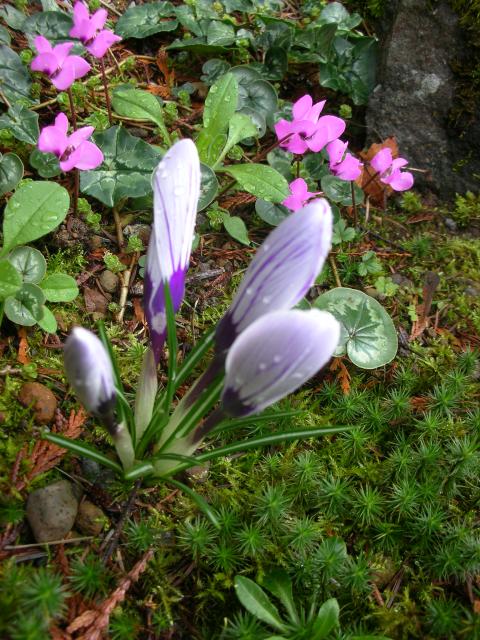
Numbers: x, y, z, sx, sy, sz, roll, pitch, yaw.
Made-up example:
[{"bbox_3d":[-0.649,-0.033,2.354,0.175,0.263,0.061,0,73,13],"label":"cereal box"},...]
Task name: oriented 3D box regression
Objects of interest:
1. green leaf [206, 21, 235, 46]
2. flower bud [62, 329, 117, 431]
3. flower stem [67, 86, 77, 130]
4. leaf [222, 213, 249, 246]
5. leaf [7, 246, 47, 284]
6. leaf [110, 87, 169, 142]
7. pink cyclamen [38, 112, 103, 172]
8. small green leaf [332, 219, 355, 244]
[{"bbox_3d":[-0.014,-0.206,0.467,0.017,0.006,0.015,44,84,5],"label":"green leaf"},{"bbox_3d":[-0.047,0.020,0.206,0.014,0.041,0.014,-3,39,3],"label":"flower bud"},{"bbox_3d":[-0.112,-0.141,0.429,0.004,0.033,0.004,-13,51,-10],"label":"flower stem"},{"bbox_3d":[-0.002,-0.049,0.348,0.011,0.005,0.023,-35,77,-9],"label":"leaf"},{"bbox_3d":[-0.111,-0.029,0.338,0.019,0.005,0.018,1,72,-10],"label":"leaf"},{"bbox_3d":[-0.057,-0.117,0.372,0.019,0.006,0.040,-43,76,-14],"label":"leaf"},{"bbox_3d":[-0.082,-0.086,0.312,0.028,0.022,0.022,-29,54,-24],"label":"pink cyclamen"},{"bbox_3d":[0.057,-0.048,0.354,0.012,0.005,0.015,2,69,5],"label":"small green leaf"}]

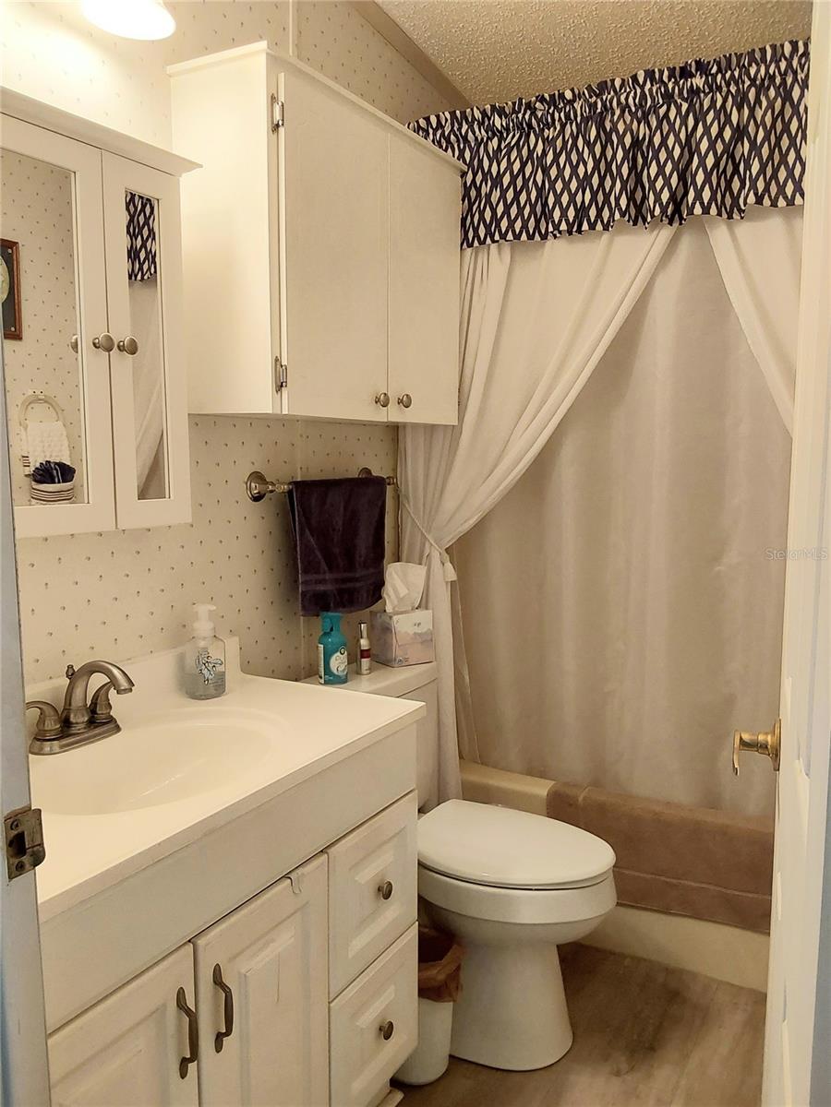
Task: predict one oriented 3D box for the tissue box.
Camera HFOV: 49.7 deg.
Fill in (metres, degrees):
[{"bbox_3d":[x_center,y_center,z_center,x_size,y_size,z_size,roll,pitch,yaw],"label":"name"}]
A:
[{"bbox_3d":[-0.040,0.215,2.321,0.114,0.128,0.112,-5,8,-37],"label":"tissue box"}]

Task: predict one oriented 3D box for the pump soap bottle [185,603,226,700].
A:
[{"bbox_3d":[-0.412,0.191,1.763,0.068,0.178,0.052,-5,8,-39],"label":"pump soap bottle"}]

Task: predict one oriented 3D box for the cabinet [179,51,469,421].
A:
[{"bbox_3d":[-0.165,-0.613,1.981,0.237,0.635,0.792,4,7,29],"label":"cabinet"}]

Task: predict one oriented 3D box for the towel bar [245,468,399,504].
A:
[{"bbox_3d":[-0.200,-0.172,2.126,0.085,0.060,0.510,4,7,29],"label":"towel bar"}]

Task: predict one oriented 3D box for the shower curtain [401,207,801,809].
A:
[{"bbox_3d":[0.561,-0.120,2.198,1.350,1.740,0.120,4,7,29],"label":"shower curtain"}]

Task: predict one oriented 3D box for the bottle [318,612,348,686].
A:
[{"bbox_3d":[-0.195,0.221,2.101,0.060,0.165,0.066,0,7,0],"label":"bottle"}]

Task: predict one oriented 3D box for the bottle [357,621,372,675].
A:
[{"bbox_3d":[-0.124,0.230,2.182,0.034,0.130,0.034,0,7,0],"label":"bottle"}]

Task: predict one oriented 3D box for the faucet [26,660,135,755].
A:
[{"bbox_3d":[-0.512,0.244,1.449,0.165,0.146,0.195,4,7,29],"label":"faucet"}]

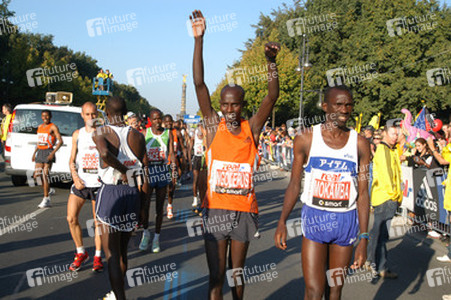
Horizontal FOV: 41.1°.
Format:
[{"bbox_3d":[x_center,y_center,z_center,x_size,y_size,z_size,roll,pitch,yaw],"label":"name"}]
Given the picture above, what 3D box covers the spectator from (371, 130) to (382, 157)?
[{"bbox_3d":[3.326,0.419,12.972,0.500,1.660,0.400,4,2,33],"label":"spectator"}]

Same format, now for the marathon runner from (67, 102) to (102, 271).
[{"bbox_3d":[-1.432,0.379,6.378,0.460,1.750,0.420,2,2,-3],"label":"marathon runner"}]

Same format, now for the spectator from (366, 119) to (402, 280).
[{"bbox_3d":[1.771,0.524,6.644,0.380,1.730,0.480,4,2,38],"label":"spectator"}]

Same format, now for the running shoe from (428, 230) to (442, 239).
[{"bbox_3d":[3.299,1.311,9.454,0.100,0.110,0.280,2,2,-14],"label":"running shoe"}]

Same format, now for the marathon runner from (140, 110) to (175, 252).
[{"bbox_3d":[-0.841,0.369,7.477,0.470,1.750,0.400,2,2,-3],"label":"marathon runner"}]

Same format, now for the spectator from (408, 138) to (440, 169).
[{"bbox_3d":[3.396,0.565,10.174,0.500,1.560,0.500,1,2,-37],"label":"spectator"}]

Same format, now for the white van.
[{"bbox_3d":[-4.181,-0.155,16.159,1.920,1.920,4.800,2,2,-4],"label":"white van"}]

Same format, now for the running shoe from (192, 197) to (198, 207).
[{"bbox_3d":[-0.595,1.038,11.927,0.100,0.130,0.270,3,2,0],"label":"running shoe"}]

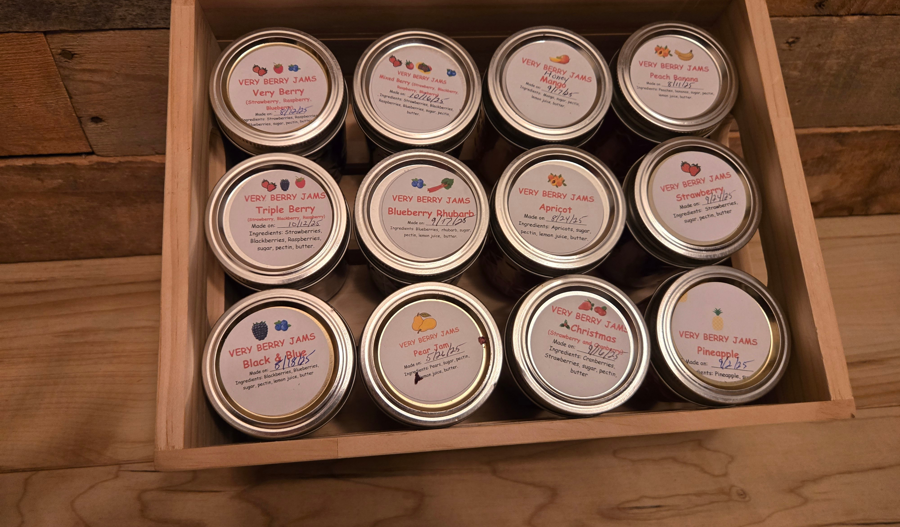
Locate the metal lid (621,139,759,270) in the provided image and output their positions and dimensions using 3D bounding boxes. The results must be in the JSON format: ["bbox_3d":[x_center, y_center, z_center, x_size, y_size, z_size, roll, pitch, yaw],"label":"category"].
[{"bbox_3d":[0.133,-0.034,0.327,0.073,0.015,0.073,1,77,-4],"label":"metal lid"}]

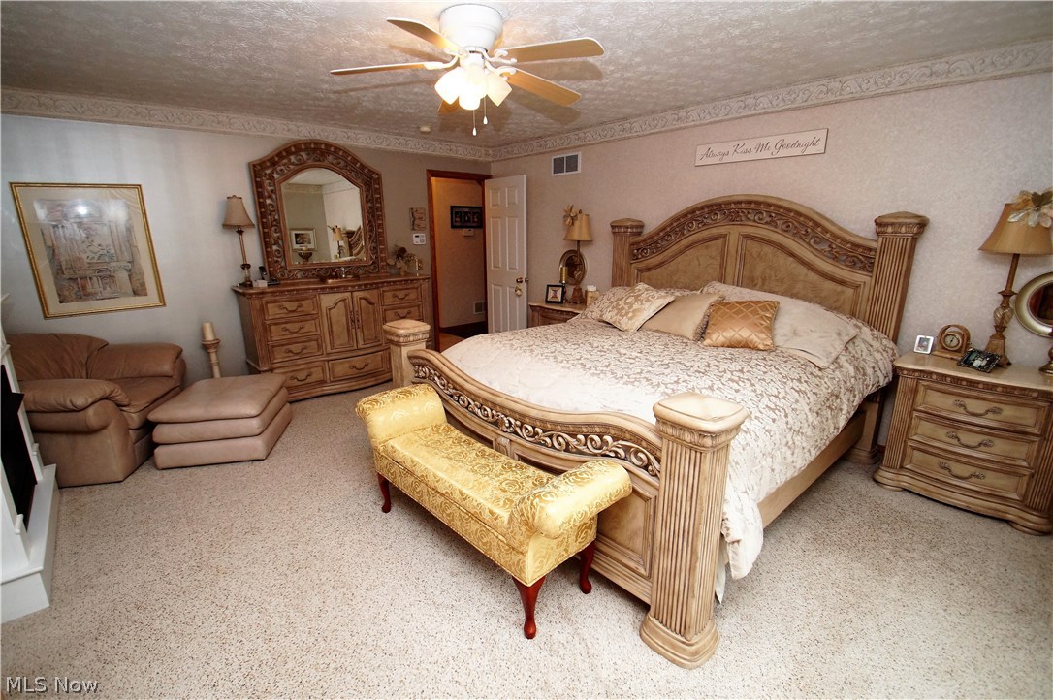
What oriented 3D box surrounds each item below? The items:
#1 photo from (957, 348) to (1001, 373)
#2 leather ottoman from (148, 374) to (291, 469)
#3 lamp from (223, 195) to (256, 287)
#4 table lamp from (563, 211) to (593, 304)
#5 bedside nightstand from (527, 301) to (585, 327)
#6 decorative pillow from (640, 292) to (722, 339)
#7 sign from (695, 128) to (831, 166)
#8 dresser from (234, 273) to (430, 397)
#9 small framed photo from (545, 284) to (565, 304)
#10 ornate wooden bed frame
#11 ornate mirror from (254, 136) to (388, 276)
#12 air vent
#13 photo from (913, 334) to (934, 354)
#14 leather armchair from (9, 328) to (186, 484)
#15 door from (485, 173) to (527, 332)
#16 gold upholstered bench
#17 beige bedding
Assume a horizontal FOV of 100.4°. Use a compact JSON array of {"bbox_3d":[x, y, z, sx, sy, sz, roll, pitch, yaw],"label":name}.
[{"bbox_3d":[2.474,0.061,2.394,0.030,0.107,0.146,24,9,-19],"label":"photo"},{"bbox_3d":[-2.197,0.493,3.240,0.664,0.410,0.667,-4,16,-11],"label":"leather ottoman"},{"bbox_3d":[-2.432,-0.919,3.744,0.245,0.760,0.245,-14,21,-39],"label":"lamp"},{"bbox_3d":[0.526,-0.923,4.417,0.300,0.905,0.300,-1,16,0],"label":"table lamp"},{"bbox_3d":[0.452,-0.129,4.661,0.460,0.730,0.720,-14,21,-39],"label":"bedside nightstand"},{"bbox_3d":[1.155,-0.279,3.287,0.460,0.140,0.440,13,60,40],"label":"decorative pillow"},{"bbox_3d":[1.677,-1.477,3.230,0.020,0.155,0.913,-15,21,-40],"label":"sign"},{"bbox_3d":[-1.766,-0.137,4.310,1.660,1.020,0.520,-15,21,-40],"label":"dresser"},{"bbox_3d":[0.295,-0.584,4.532,0.185,0.205,0.030,7,6,24],"label":"small framed photo"},{"bbox_3d":[0.747,-0.108,2.821,2.310,1.710,2.170,-14,21,-39],"label":"ornate wooden bed frame"},{"bbox_3d":[-1.941,-1.331,4.240,1.140,1.250,0.080,-14,21,-39],"label":"ornate mirror"},{"bbox_3d":[0.403,-1.935,4.572,0.025,0.200,0.420,-14,21,-39],"label":"air vent"},{"bbox_3d":[2.409,-0.025,2.665,0.025,0.098,0.073,-1,13,-42],"label":"photo"},{"bbox_3d":[-3.100,0.323,3.053,0.900,0.860,0.990,-4,16,-11],"label":"leather armchair"},{"bbox_3d":[-0.237,-1.004,5.345,0.040,2.030,0.720,-15,21,-40],"label":"door"},{"bbox_3d":[-0.273,0.657,2.171,1.495,0.645,0.430,15,22,42],"label":"gold upholstered bench"},{"bbox_3d":[0.798,0.083,2.825,2.050,0.580,2.080,-14,21,-39],"label":"beige bedding"}]

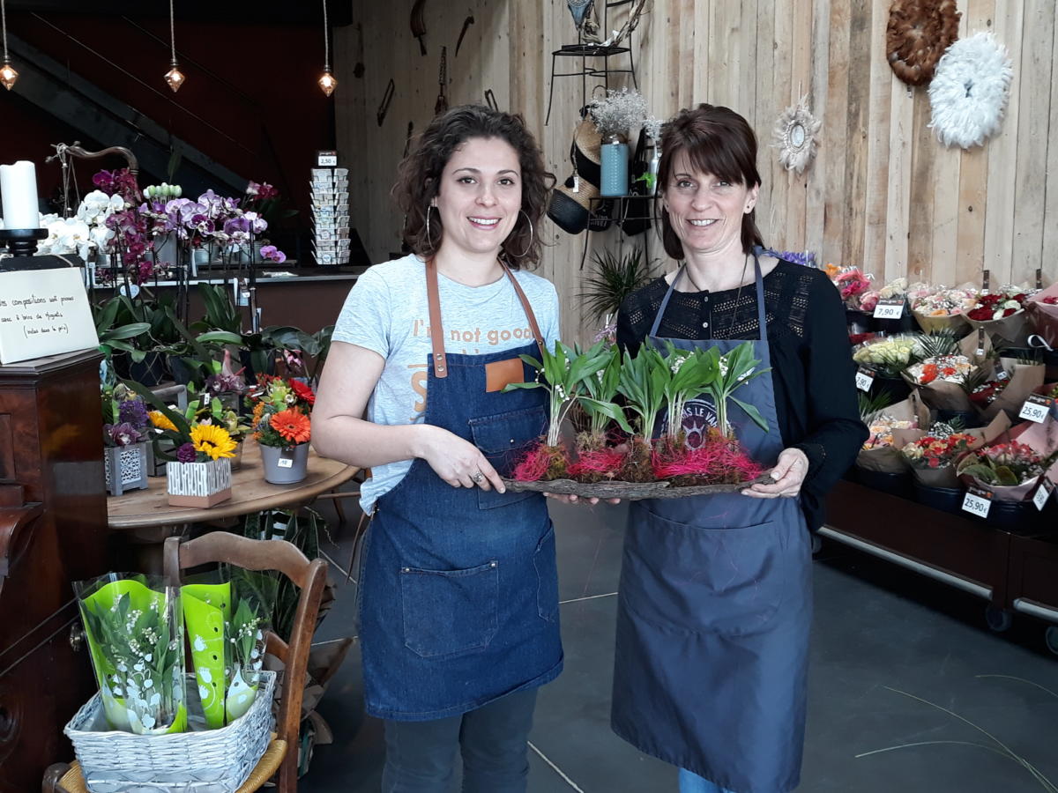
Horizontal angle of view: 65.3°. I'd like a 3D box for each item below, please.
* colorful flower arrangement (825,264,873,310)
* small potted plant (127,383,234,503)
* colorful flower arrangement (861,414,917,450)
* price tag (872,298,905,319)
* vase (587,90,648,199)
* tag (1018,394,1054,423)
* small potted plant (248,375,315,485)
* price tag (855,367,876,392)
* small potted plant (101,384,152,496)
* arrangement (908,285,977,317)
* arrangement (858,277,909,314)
[{"bbox_3d":[1.865,-0.642,4.830,0.230,0.250,0.250,-2,6,-18],"label":"colorful flower arrangement"},{"bbox_3d":[-0.986,0.128,2.363,0.280,0.345,0.190,1,6,9],"label":"small potted plant"},{"bbox_3d":[1.759,0.181,4.080,0.240,0.180,0.270,-2,6,-18],"label":"colorful flower arrangement"},{"bbox_3d":[1.892,-0.460,4.330,0.134,0.107,0.012,9,-12,42],"label":"price tag"},{"bbox_3d":[0.574,-1.649,5.350,0.360,0.660,0.340,0,6,0],"label":"vase"},{"bbox_3d":[2.143,0.050,3.480,0.012,0.107,0.134,19,7,-14],"label":"tag"},{"bbox_3d":[-0.801,0.102,2.663,0.210,0.335,0.200,-1,6,-9],"label":"small potted plant"},{"bbox_3d":[1.716,-0.088,4.220,0.012,0.107,0.134,17,10,-16],"label":"price tag"},{"bbox_3d":[-1.236,0.127,2.504,0.150,0.325,0.150,2,6,24],"label":"small potted plant"},{"bbox_3d":[2.091,-0.477,4.150,0.270,0.190,0.300,-2,6,-18],"label":"arrangement"},{"bbox_3d":[1.952,-0.552,4.550,0.220,0.200,0.240,-2,6,-18],"label":"arrangement"}]

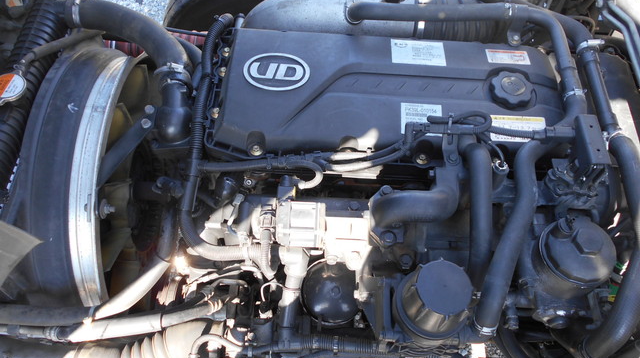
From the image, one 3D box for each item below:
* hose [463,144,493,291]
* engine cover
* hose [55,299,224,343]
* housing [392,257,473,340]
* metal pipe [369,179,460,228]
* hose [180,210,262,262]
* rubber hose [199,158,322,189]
[{"bbox_3d":[0.277,0.066,0.981,0.049,0.058,0.254,0,90,0],"label":"hose"},{"bbox_3d":[0.119,-0.159,1.049,0.636,0.090,0.228,3,59,2],"label":"engine cover"},{"bbox_3d":[-0.381,0.298,1.164,0.341,0.047,0.053,-12,45,1],"label":"hose"},{"bbox_3d":[0.213,0.216,1.012,0.146,0.106,0.146,3,59,2],"label":"housing"},{"bbox_3d":[0.174,0.045,1.023,0.159,0.064,0.069,3,59,2],"label":"metal pipe"},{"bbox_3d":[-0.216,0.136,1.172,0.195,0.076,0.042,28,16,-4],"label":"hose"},{"bbox_3d":[-0.109,-0.008,0.986,0.221,0.037,0.048,3,59,2],"label":"rubber hose"}]

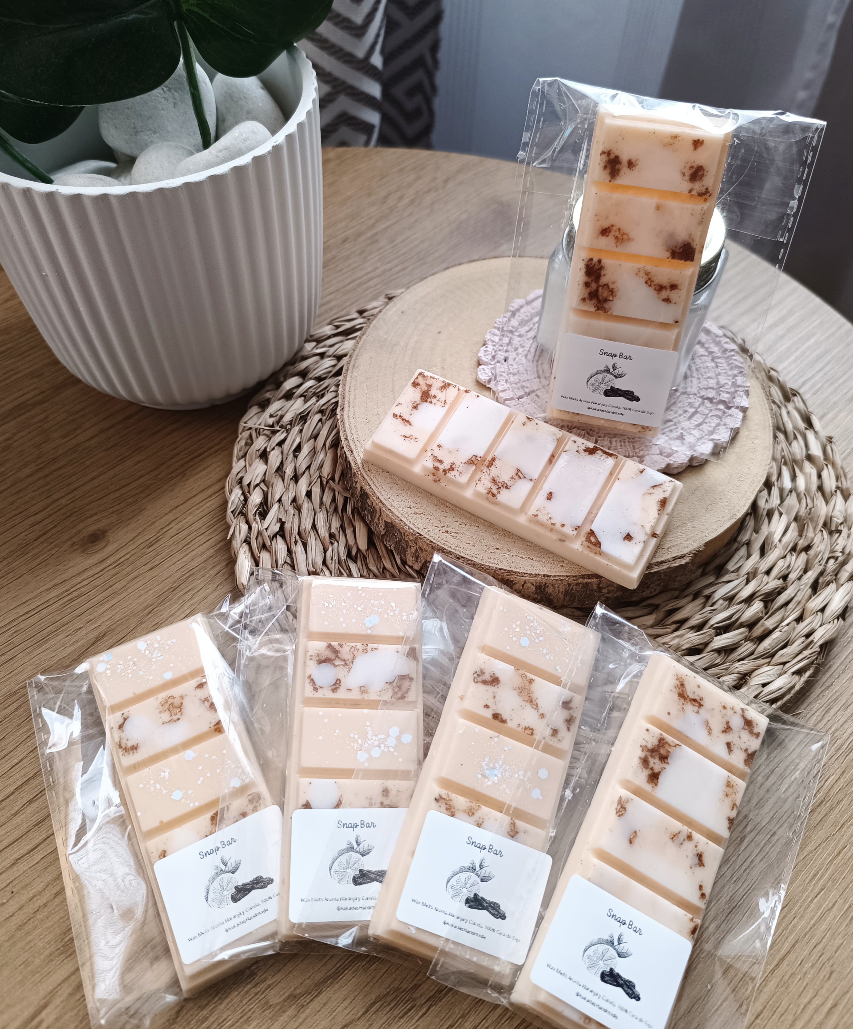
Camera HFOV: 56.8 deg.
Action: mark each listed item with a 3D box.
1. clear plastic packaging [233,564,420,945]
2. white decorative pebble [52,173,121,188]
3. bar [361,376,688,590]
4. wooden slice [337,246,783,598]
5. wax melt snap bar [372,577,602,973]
[{"bbox_3d":[-0.022,0.081,0.277,0.093,0.014,0.129,3,64,-6],"label":"clear plastic packaging"},{"bbox_3d":[-0.135,-0.129,0.313,0.034,0.019,0.026,1,55,-1],"label":"white decorative pebble"},{"bbox_3d":[0.038,-0.019,0.322,0.123,0.012,0.047,26,68,14],"label":"bar"},{"bbox_3d":[0.057,-0.050,0.370,0.193,0.022,0.196,1,55,-1],"label":"wooden slice"},{"bbox_3d":[0.025,0.088,0.270,0.047,0.012,0.123,21,67,-1],"label":"wax melt snap bar"}]

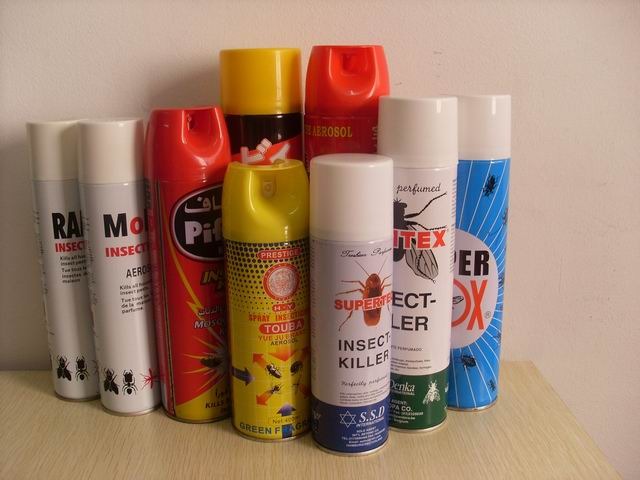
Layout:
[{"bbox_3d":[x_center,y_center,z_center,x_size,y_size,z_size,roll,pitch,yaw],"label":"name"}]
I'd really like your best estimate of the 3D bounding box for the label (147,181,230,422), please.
[{"bbox_3d":[-0.111,0.049,0.629,0.072,0.215,0.072,-1,13,0],"label":"label"}]

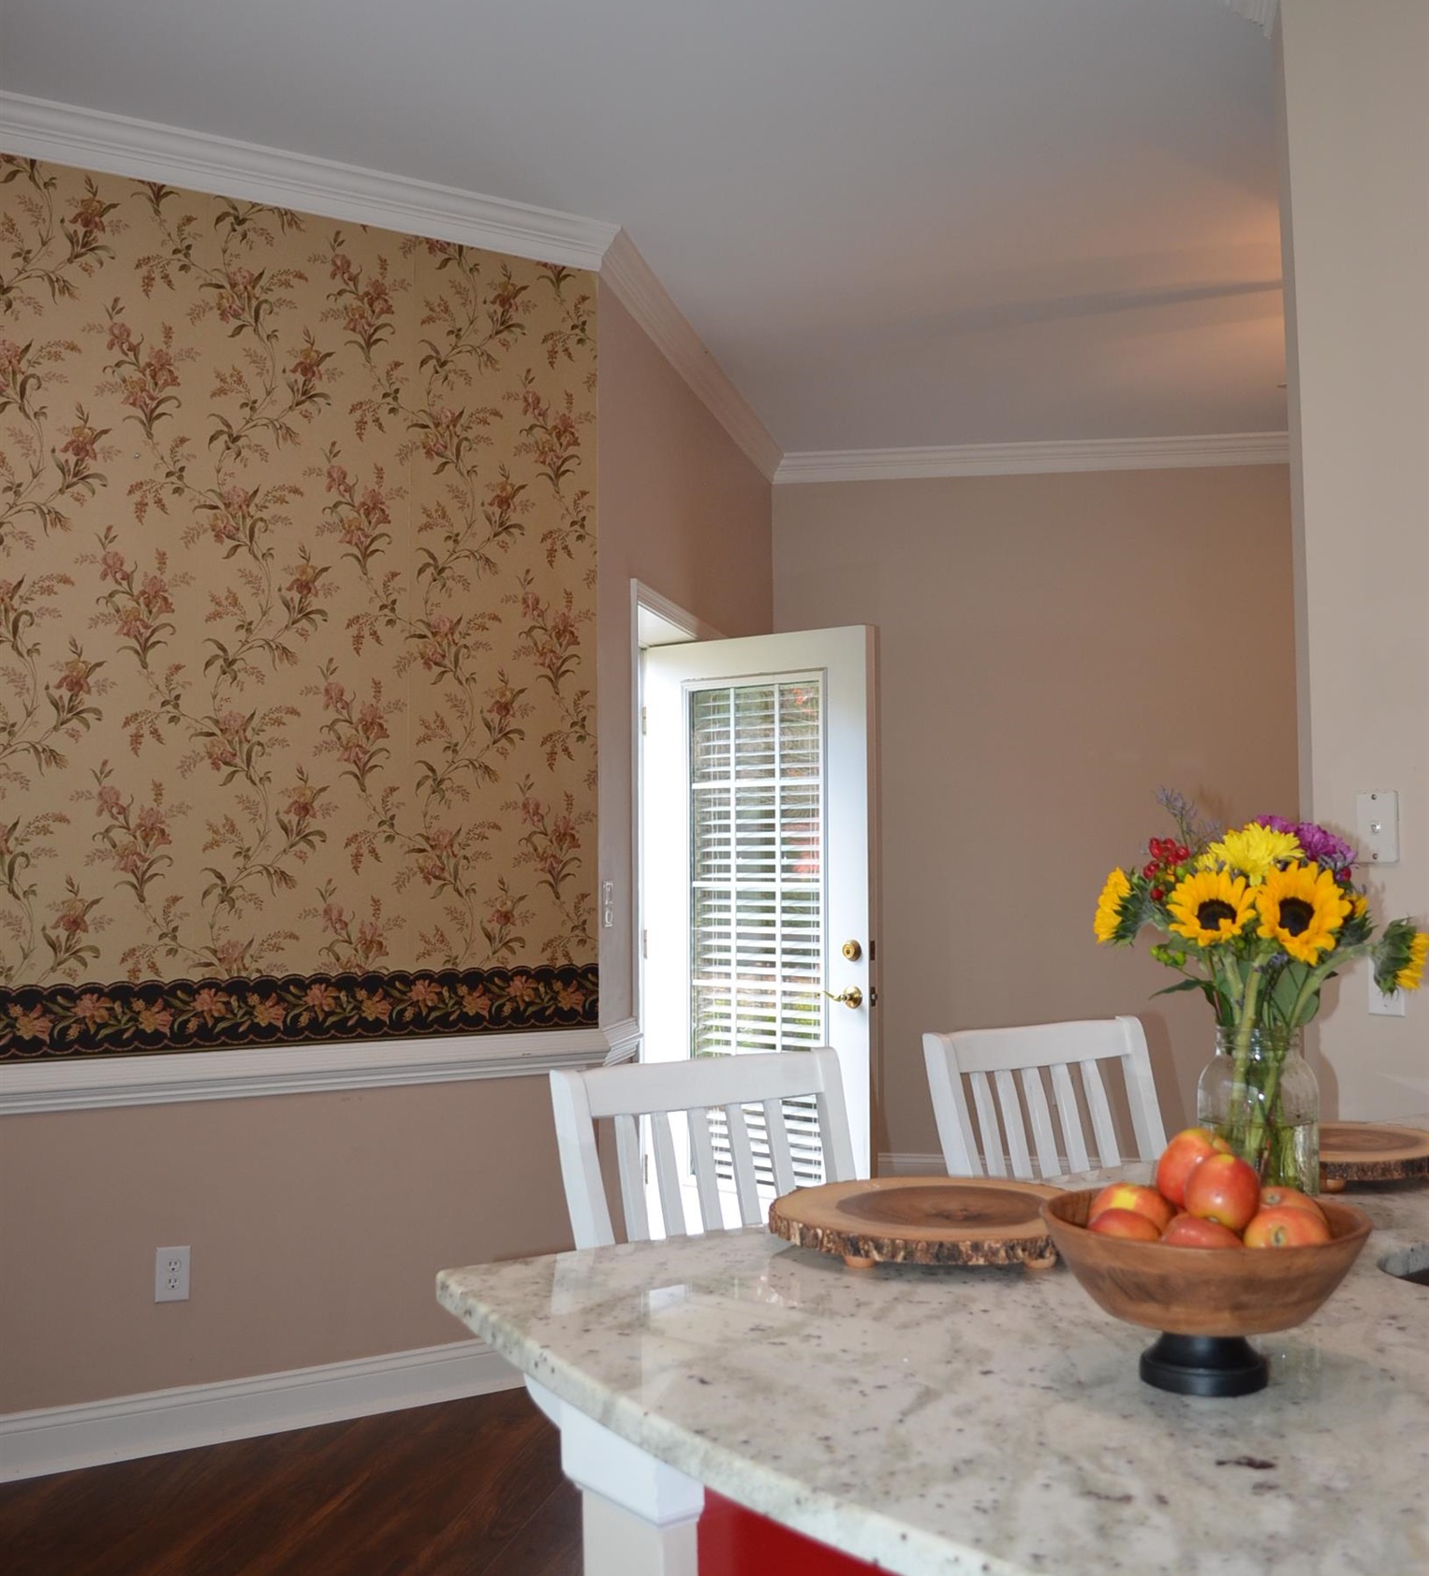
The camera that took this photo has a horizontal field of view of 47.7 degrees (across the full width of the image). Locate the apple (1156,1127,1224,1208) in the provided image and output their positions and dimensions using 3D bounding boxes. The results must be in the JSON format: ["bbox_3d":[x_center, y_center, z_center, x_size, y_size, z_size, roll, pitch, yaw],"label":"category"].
[{"bbox_3d":[0.397,0.315,1.335,0.066,0.066,0.066,-1,-3,17],"label":"apple"}]

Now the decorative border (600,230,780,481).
[{"bbox_3d":[-0.003,-1.389,5.570,0.070,0.115,2.622,-1,-3,12],"label":"decorative border"}]

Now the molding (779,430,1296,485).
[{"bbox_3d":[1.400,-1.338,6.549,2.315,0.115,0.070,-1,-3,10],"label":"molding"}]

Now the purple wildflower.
[{"bbox_3d":[0.633,0.060,1.730,0.106,0.062,0.085,-1,-3,17],"label":"purple wildflower"}]

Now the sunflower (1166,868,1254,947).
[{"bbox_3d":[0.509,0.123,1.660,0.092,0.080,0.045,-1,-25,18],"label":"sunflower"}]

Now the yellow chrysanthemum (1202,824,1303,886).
[{"bbox_3d":[0.564,0.071,1.690,0.100,0.068,0.090,-1,-3,17],"label":"yellow chrysanthemum"}]

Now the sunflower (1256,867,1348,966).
[{"bbox_3d":[0.602,0.129,1.660,0.092,0.100,0.045,0,-11,-2],"label":"sunflower"}]

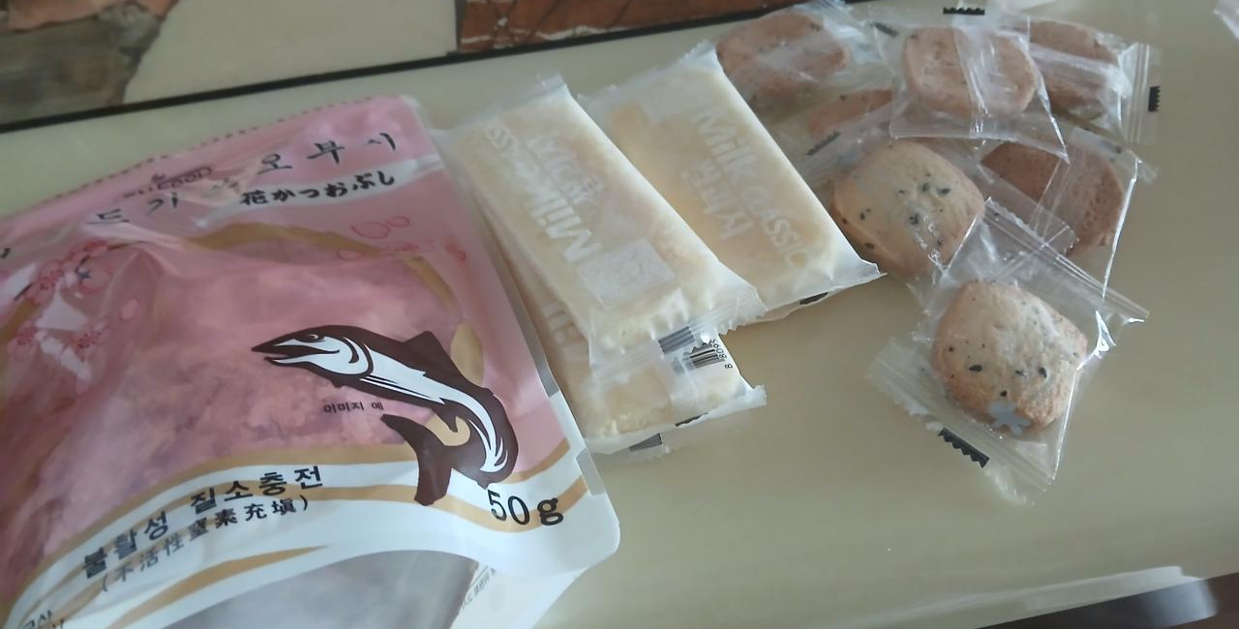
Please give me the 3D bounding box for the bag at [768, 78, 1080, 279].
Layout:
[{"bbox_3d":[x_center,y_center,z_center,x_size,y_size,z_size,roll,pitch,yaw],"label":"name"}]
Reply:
[{"bbox_3d":[0.103,-0.042,0.321,0.065,0.021,0.082,-34,62,-24],"label":"bag"}]

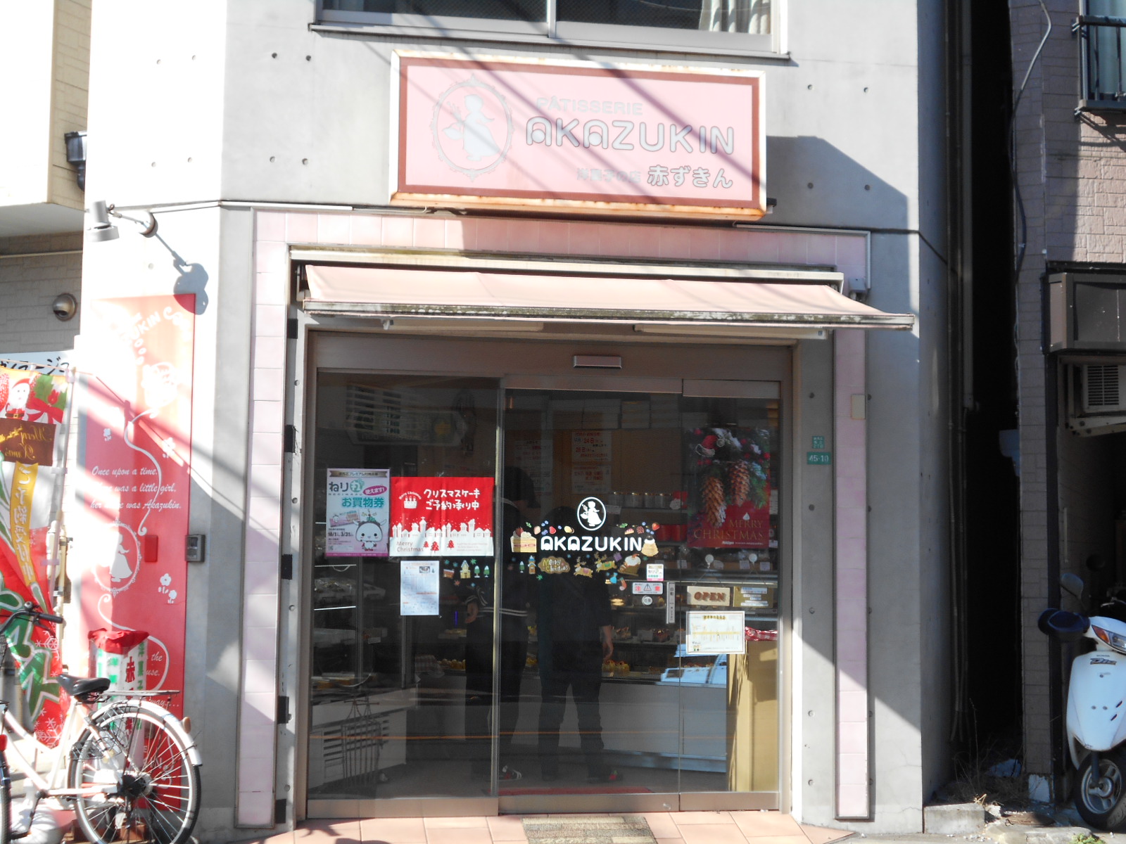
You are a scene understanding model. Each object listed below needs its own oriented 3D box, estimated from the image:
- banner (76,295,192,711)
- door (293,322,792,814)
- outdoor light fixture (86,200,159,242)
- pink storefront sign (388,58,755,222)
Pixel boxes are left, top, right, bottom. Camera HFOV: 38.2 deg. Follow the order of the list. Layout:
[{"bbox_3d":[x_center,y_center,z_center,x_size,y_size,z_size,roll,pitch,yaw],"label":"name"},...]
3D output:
[{"bbox_3d":[-2.027,0.575,7.667,0.606,2.350,0.025,-1,-5,23],"label":"banner"},{"bbox_3d":[-0.063,0.743,7.980,2.385,2.315,0.130,1,-4,-10],"label":"door"},{"bbox_3d":[-2.067,-0.927,7.591,0.170,0.208,0.420,-1,-5,23],"label":"outdoor light fixture"},{"bbox_3d":[0.075,-1.334,7.671,1.770,0.697,0.185,1,-4,-10],"label":"pink storefront sign"}]

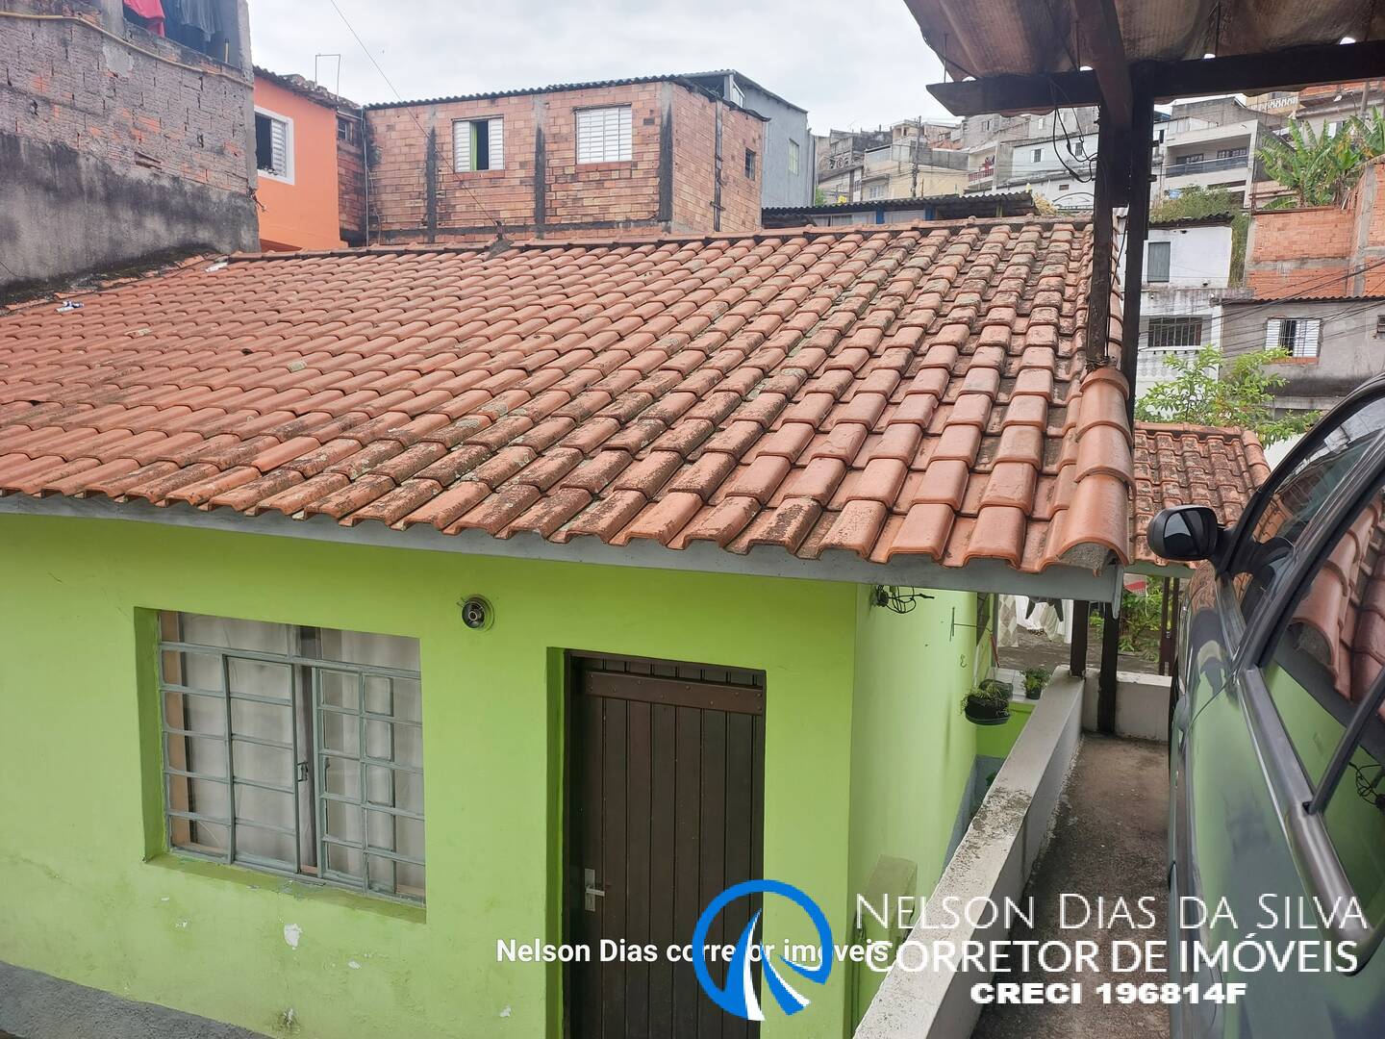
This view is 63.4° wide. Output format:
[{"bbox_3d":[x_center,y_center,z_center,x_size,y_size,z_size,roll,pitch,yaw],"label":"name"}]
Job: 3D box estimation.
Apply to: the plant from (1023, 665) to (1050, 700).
[{"bbox_3d":[2.560,1.222,8.350,0.200,0.230,0.200,4,8,21],"label":"plant"}]

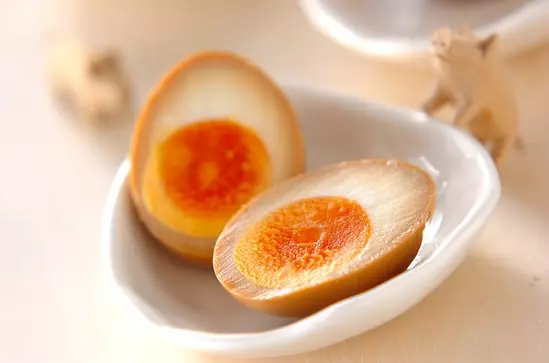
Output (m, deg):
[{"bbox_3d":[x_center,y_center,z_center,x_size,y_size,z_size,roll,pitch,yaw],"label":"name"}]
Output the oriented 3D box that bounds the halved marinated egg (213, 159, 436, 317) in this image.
[{"bbox_3d":[0.014,0.018,0.518,0.057,0.021,0.043,-29,36,-13],"label":"halved marinated egg"}]

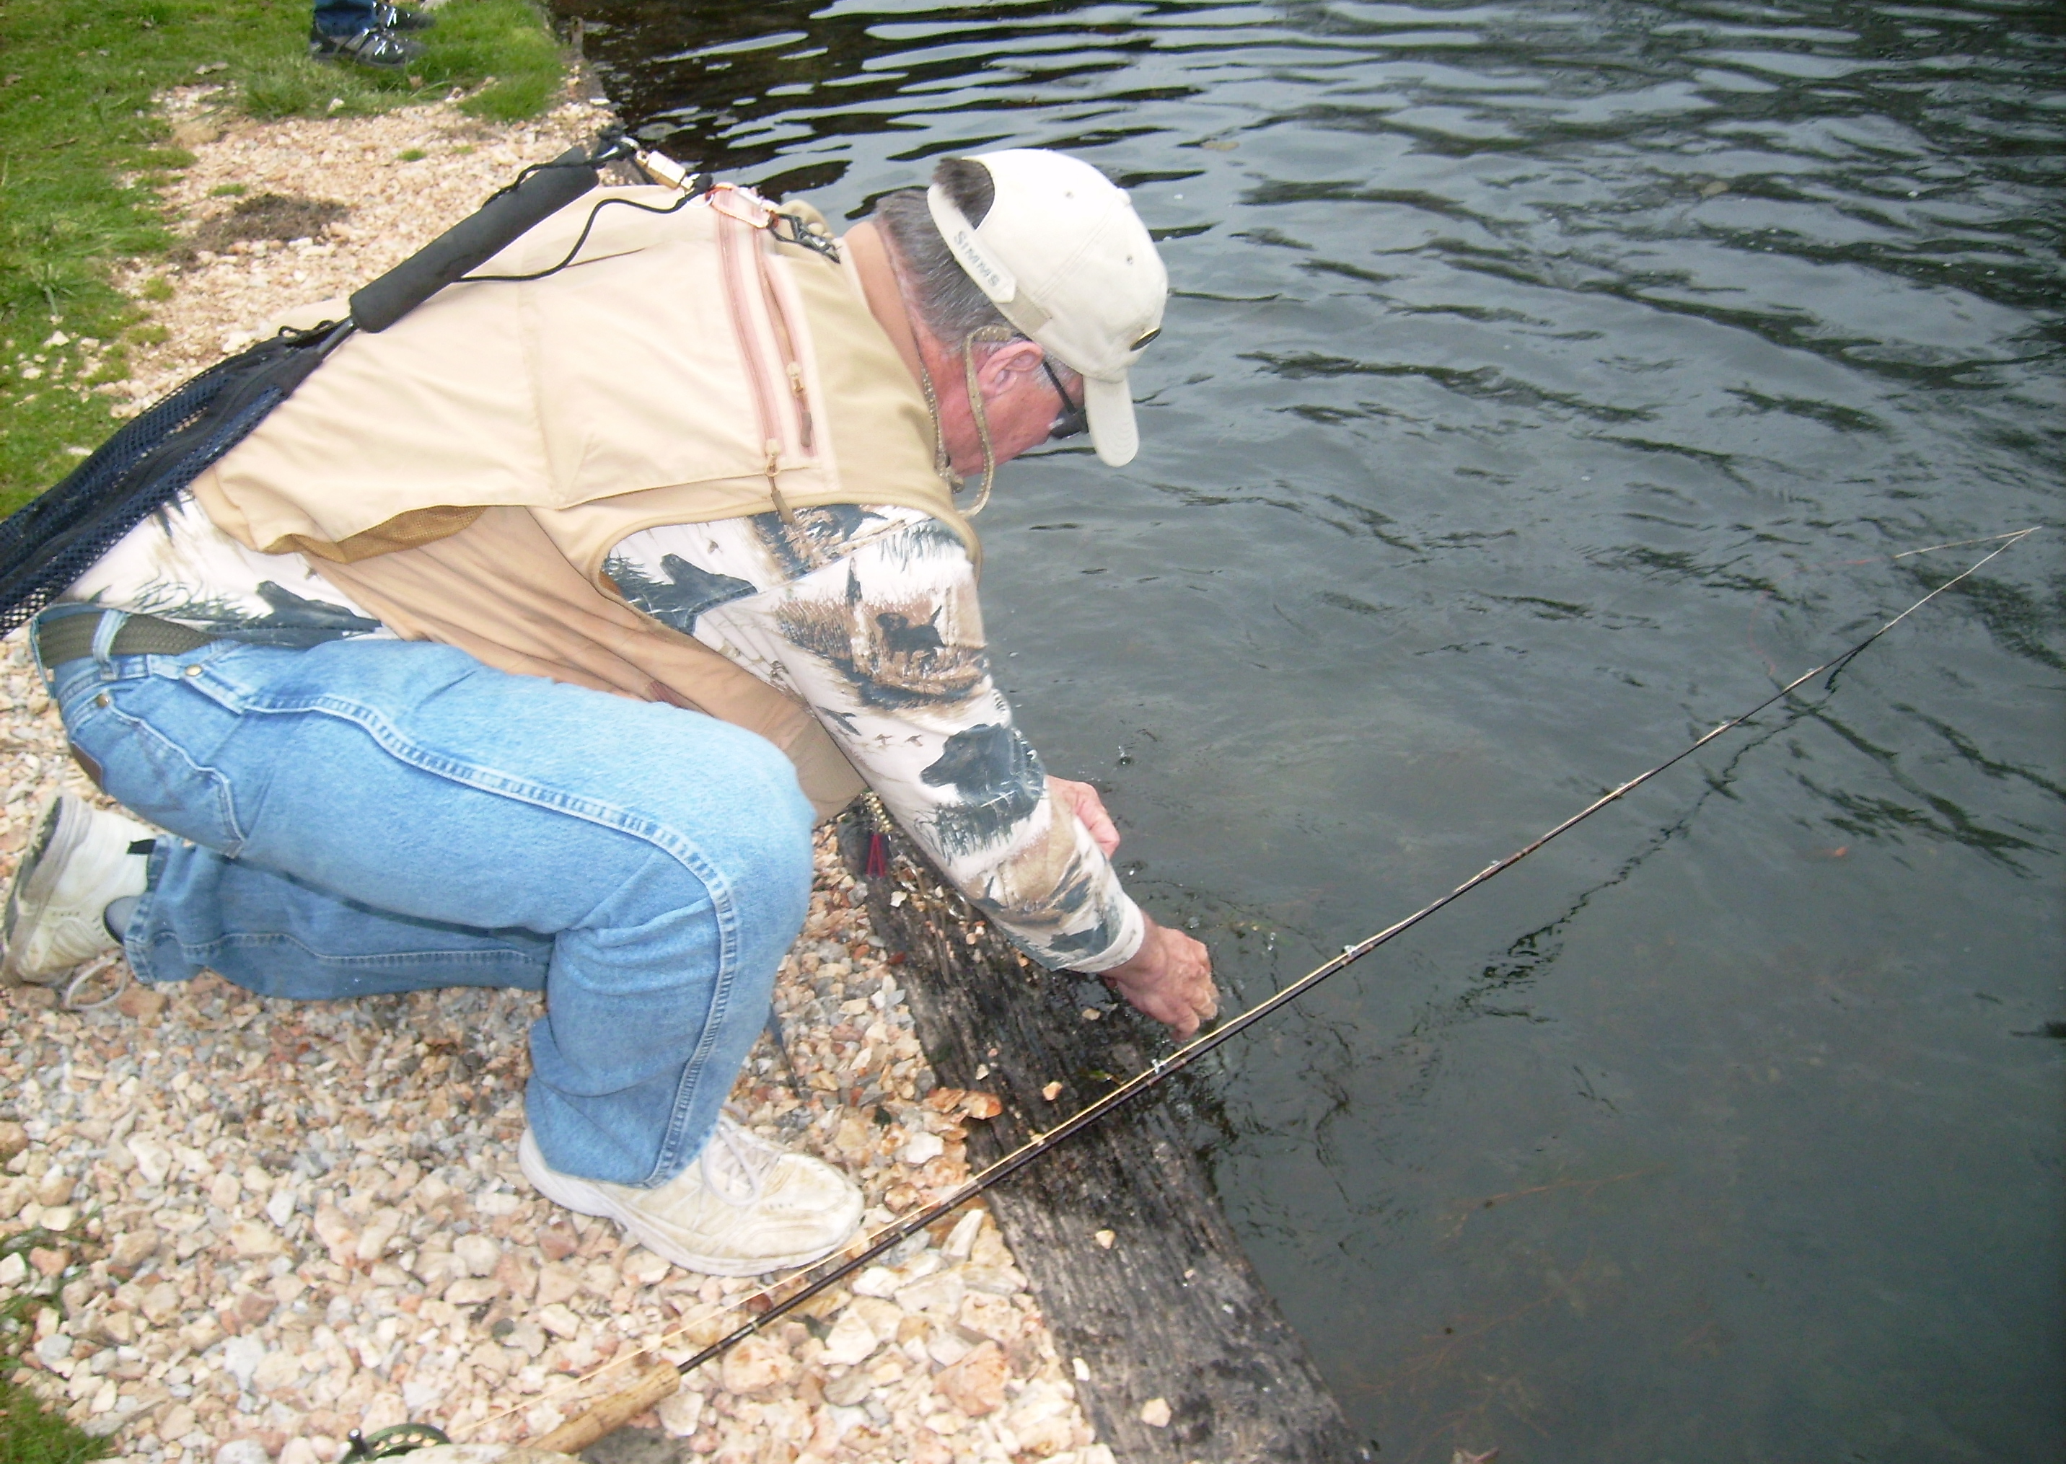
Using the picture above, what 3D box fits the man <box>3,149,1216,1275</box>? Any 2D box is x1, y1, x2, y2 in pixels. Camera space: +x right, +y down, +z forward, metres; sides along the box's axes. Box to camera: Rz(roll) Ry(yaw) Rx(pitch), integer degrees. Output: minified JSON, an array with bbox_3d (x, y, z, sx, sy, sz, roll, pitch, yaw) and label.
[{"bbox_3d":[-0.388,-0.046,1.606,1.130,0.910,0.560,0,35,-4],"label":"man"}]

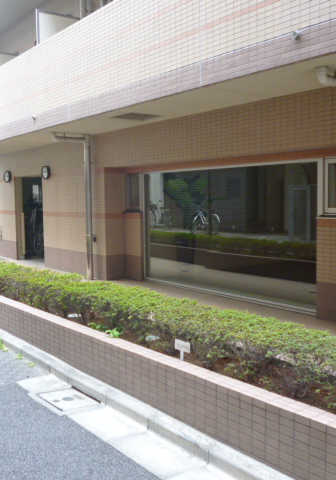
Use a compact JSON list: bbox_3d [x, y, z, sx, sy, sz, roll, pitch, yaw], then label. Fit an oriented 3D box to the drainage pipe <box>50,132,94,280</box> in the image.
[{"bbox_3d":[-1.683,-0.555,9.143,0.770,2.595,0.125,-5,6,-38],"label":"drainage pipe"}]

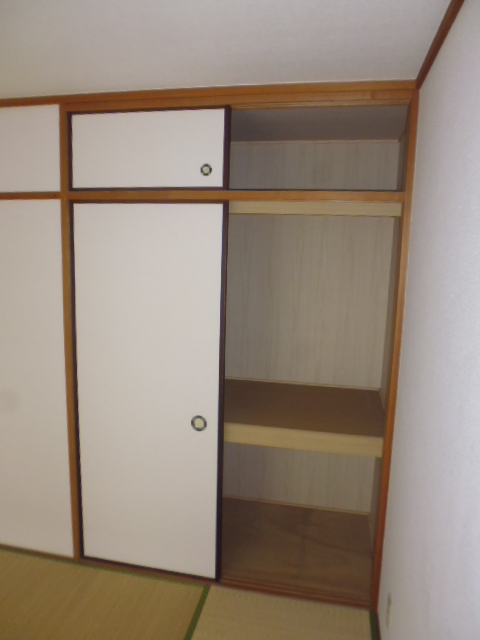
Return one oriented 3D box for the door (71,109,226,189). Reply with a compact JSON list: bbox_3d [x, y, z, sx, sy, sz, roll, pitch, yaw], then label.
[{"bbox_3d":[-0.421,-0.766,2.005,0.768,0.346,0.030,3,9,11],"label":"door"}]

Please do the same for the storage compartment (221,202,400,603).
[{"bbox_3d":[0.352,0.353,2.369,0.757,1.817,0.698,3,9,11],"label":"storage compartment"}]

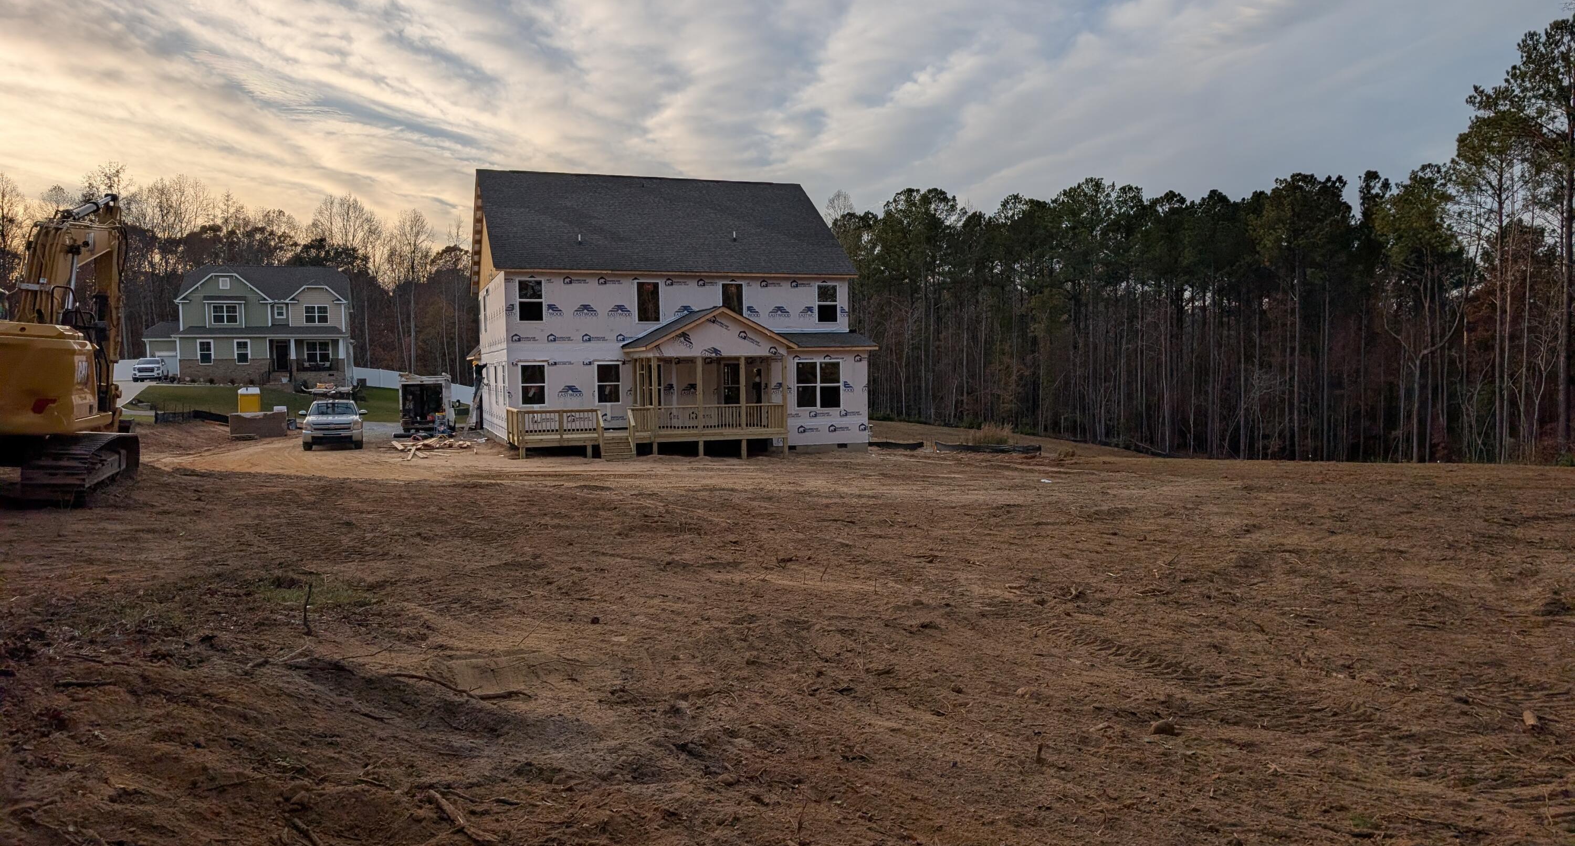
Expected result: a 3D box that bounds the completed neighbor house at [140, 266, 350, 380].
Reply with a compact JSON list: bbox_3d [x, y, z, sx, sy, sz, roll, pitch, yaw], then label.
[{"bbox_3d":[-45.889,-8.459,94.156,16.000,9.950,12.500,-2,3,-20],"label":"completed neighbor house"}]

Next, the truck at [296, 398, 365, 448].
[{"bbox_3d":[-17.674,0.034,42.589,2.100,1.900,5.850,-2,3,-21],"label":"truck"}]

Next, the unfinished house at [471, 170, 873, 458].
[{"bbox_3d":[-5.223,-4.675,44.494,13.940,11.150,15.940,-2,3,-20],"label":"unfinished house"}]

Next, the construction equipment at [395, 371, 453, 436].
[{"bbox_3d":[-19.228,-1.085,58.351,2.200,2.900,6.000,-1,3,-13],"label":"construction equipment"}]

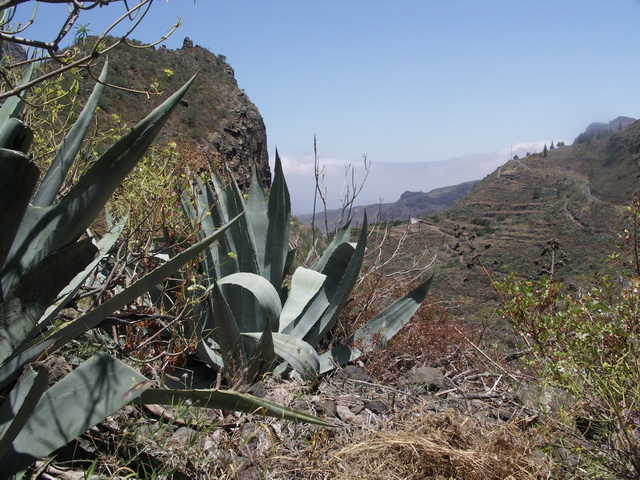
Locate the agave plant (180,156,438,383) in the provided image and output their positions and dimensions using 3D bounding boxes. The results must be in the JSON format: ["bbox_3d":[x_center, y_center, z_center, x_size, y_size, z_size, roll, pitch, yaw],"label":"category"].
[{"bbox_3d":[-0.070,0.145,3.750,1.320,1.170,1.150,0,6,0],"label":"agave plant"}]

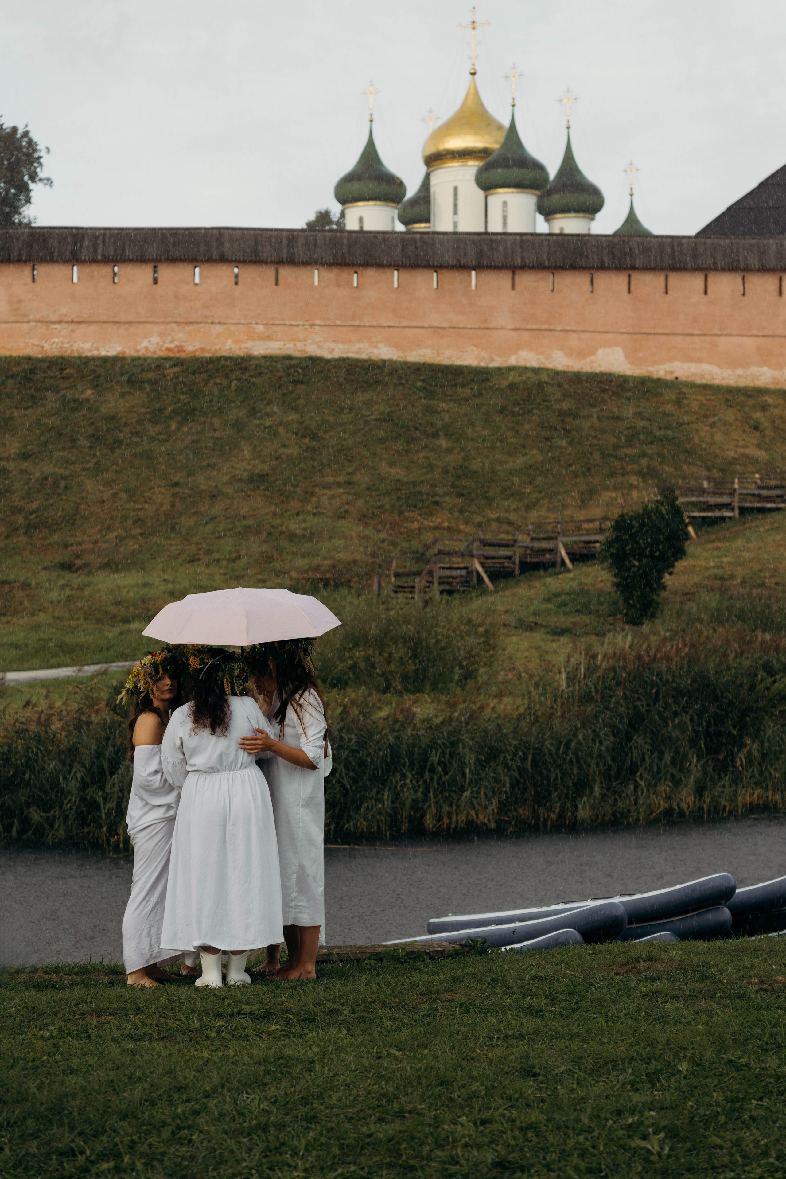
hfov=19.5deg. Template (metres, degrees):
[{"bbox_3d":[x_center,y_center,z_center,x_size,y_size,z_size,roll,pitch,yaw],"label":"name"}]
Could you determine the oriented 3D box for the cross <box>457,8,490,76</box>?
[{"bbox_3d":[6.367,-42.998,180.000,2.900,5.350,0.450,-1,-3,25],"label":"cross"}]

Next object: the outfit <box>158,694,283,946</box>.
[{"bbox_3d":[-0.867,1.189,11.600,0.600,1.290,0.480,0,-2,3],"label":"outfit"}]

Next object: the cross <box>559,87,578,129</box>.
[{"bbox_3d":[14.059,-38.584,183.600,1.700,3.300,0.300,-1,-3,25],"label":"cross"}]

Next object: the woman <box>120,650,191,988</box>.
[{"bbox_3d":[-1.184,1.163,11.600,0.440,1.690,0.460,1,-3,-16],"label":"woman"}]

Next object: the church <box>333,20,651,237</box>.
[{"bbox_3d":[7.308,-28.388,180.000,24.000,33.000,27.000,-1,-3,25],"label":"church"}]

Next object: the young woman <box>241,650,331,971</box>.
[{"bbox_3d":[-0.562,1.145,11.850,0.470,1.730,0.480,-1,-3,18],"label":"young woman"}]

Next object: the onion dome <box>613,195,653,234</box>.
[{"bbox_3d":[19.507,-29.342,187.000,4.500,5.600,4.500,-1,-3,25],"label":"onion dome"}]

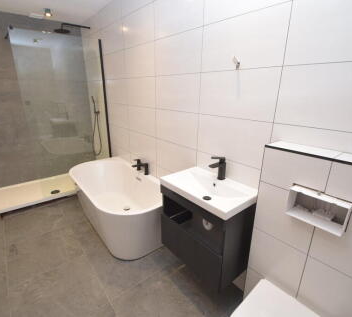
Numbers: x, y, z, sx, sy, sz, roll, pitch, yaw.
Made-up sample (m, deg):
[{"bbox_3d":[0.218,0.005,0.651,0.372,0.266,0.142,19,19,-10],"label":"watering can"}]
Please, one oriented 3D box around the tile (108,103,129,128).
[{"bbox_3d":[-0.783,-0.601,2.725,0.010,0.300,0.600,-15,25,-38],"label":"tile"}]

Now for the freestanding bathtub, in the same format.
[{"bbox_3d":[-0.682,0.521,2.344,0.765,0.590,1.540,-15,25,-38],"label":"freestanding bathtub"}]

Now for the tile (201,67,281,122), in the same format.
[{"bbox_3d":[0.390,-0.431,1.345,0.011,0.304,0.597,-15,25,-38],"label":"tile"}]

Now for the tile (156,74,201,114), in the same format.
[{"bbox_3d":[-0.002,-0.579,1.766,0.010,0.300,0.600,-15,25,-38],"label":"tile"}]

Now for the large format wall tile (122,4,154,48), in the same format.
[{"bbox_3d":[-0.386,-1.299,2.000,0.010,0.300,0.600,-15,25,-38],"label":"large format wall tile"}]

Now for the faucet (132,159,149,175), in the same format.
[{"bbox_3d":[-0.450,0.113,2.372,0.158,0.155,0.218,-15,25,-38],"label":"faucet"}]

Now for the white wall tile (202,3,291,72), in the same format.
[{"bbox_3d":[0.390,-0.709,1.237,0.010,0.300,0.600,-15,25,-38],"label":"white wall tile"}]

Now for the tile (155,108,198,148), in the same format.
[{"bbox_3d":[-0.005,-0.295,1.864,0.010,0.300,0.600,-15,25,-38],"label":"tile"}]

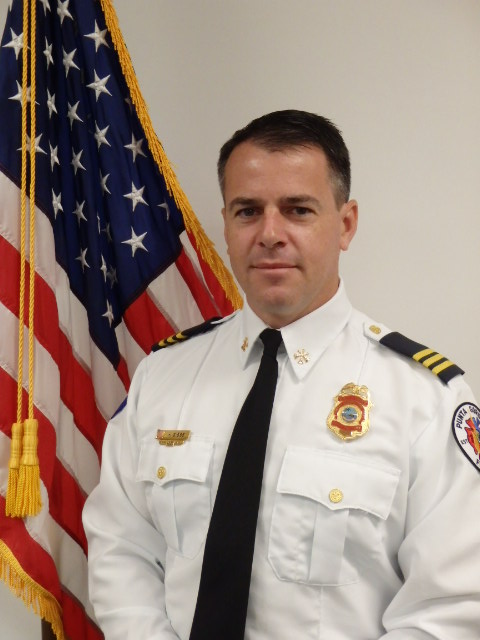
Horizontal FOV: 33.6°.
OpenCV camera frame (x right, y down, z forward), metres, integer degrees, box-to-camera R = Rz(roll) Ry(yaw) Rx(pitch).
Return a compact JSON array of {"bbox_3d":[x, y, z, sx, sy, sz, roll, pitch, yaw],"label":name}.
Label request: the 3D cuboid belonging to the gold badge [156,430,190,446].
[{"bbox_3d":[-0.085,0.149,1.000,0.059,0.020,0.006,3,-10,40],"label":"gold badge"}]

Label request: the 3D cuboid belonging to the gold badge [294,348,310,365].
[{"bbox_3d":[0.073,0.043,0.925,0.019,0.019,0.005,2,-15,12],"label":"gold badge"}]

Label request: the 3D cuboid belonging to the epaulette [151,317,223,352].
[{"bbox_3d":[-0.071,0.021,1.080,0.094,0.023,0.053,-27,-16,22],"label":"epaulette"}]

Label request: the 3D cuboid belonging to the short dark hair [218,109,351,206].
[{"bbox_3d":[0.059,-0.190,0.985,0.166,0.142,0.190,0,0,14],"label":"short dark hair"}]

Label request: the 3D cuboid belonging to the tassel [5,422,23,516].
[{"bbox_3d":[-0.332,0.221,1.170,0.031,0.138,0.030,0,0,0],"label":"tassel"}]

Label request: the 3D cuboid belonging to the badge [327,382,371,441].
[{"bbox_3d":[0.123,0.103,0.895,0.050,0.067,0.010,2,-12,18],"label":"badge"}]

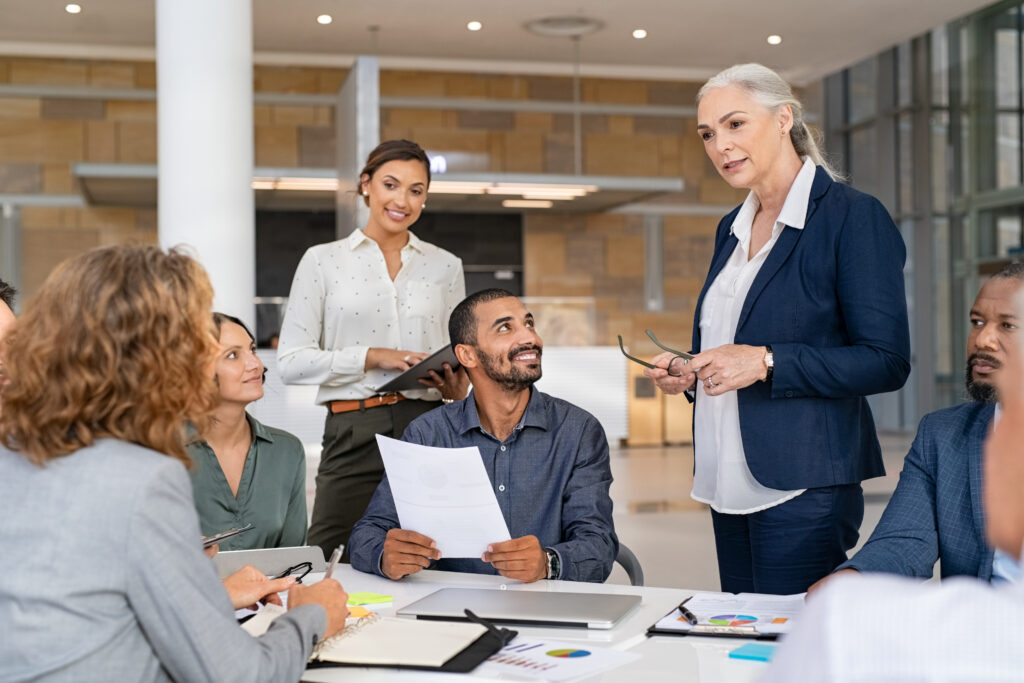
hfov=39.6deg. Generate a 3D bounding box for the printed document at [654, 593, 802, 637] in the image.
[{"bbox_3d":[0.367,0.443,2.316,0.210,0.006,0.297,0,0,17],"label":"printed document"}]

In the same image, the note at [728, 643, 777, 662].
[{"bbox_3d":[0.365,0.454,2.072,0.076,0.006,0.076,0,0,28],"label":"note"}]

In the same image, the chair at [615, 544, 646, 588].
[{"bbox_3d":[0.006,0.792,2.948,0.580,0.820,0.580,0,0,14],"label":"chair"}]

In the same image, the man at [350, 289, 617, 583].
[{"bbox_3d":[-0.041,0.547,2.829,0.560,1.310,0.680,0,0,8],"label":"man"}]

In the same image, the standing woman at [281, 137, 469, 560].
[{"bbox_3d":[-0.337,0.351,3.559,0.490,1.710,0.420,0,0,-14],"label":"standing woman"}]

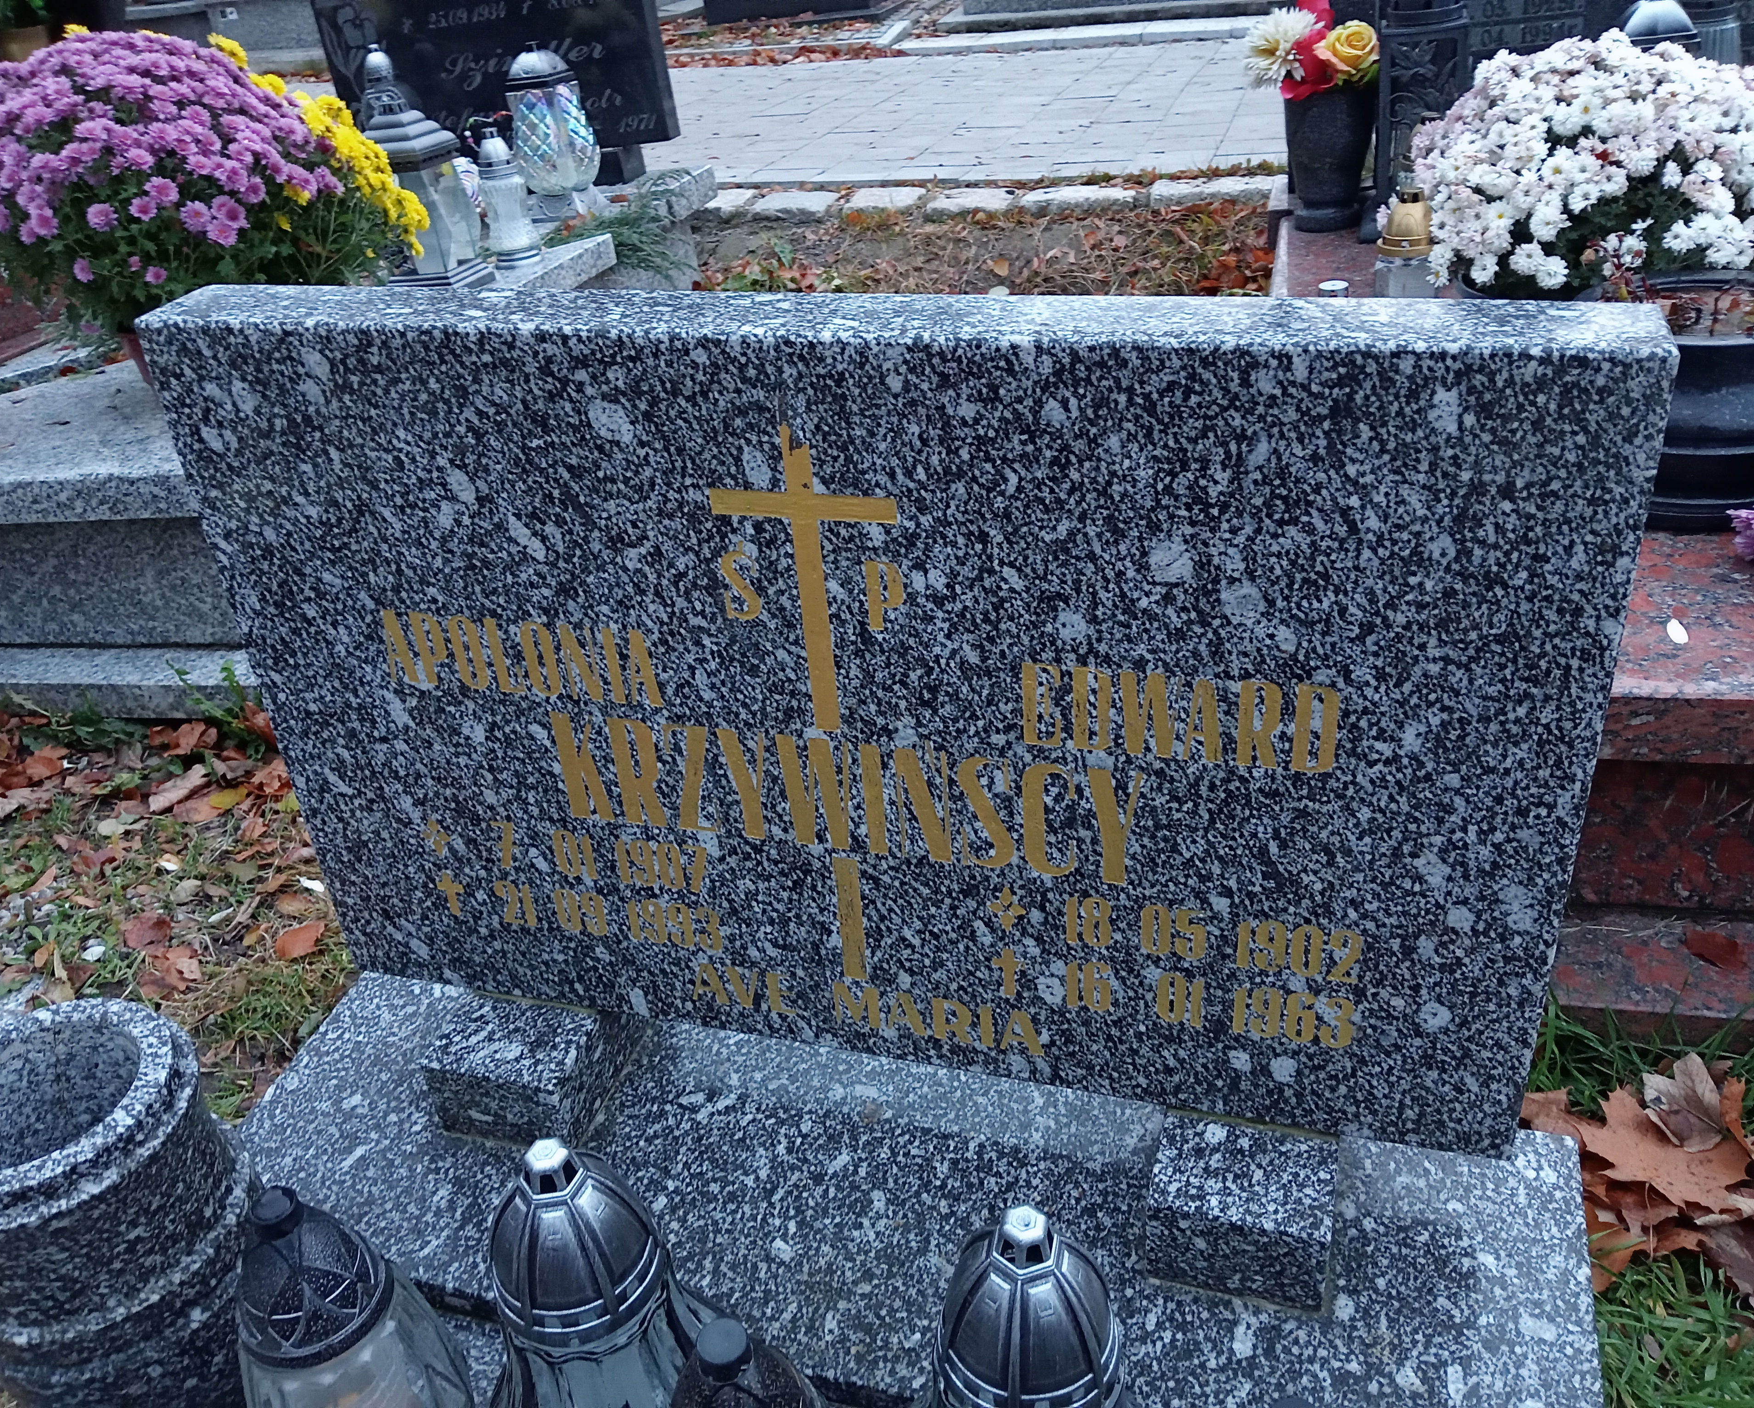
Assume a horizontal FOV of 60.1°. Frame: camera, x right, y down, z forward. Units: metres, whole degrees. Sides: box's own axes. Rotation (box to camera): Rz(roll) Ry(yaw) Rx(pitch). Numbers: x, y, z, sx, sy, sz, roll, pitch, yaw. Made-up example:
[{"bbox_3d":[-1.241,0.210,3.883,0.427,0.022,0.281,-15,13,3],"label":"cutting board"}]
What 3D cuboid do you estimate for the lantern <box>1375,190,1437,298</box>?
[{"bbox_3d":[0.748,-0.612,2.120,0.090,0.207,0.090,-8,32,0],"label":"lantern"}]

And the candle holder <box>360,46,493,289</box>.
[{"bbox_3d":[-0.823,-0.943,2.674,0.153,0.401,0.153,9,36,25],"label":"candle holder"}]

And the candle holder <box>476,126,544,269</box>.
[{"bbox_3d":[-0.679,-0.927,2.769,0.092,0.240,0.092,-8,32,0],"label":"candle holder"}]

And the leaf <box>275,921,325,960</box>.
[{"bbox_3d":[-0.668,0.269,1.748,0.052,0.016,0.055,-19,34,-17],"label":"leaf"}]

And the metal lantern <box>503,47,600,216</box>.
[{"bbox_3d":[-0.656,-1.148,3.033,0.157,0.323,0.157,-8,32,0],"label":"metal lantern"}]

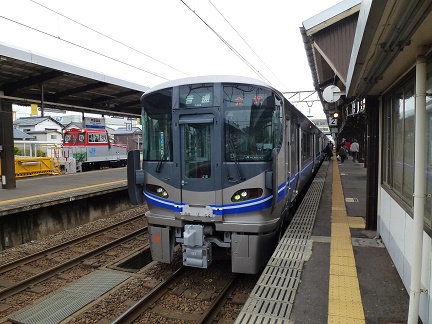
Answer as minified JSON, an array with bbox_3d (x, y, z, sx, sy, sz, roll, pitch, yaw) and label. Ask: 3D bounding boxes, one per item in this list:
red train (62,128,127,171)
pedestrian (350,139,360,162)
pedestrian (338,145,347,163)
[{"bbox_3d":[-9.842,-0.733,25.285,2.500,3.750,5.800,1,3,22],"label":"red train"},{"bbox_3d":[10.286,-0.834,22.100,0.620,1.730,0.420,1,3,22],"label":"pedestrian"},{"bbox_3d":[9.138,-0.613,21.600,0.520,1.360,0.420,1,3,22],"label":"pedestrian"}]

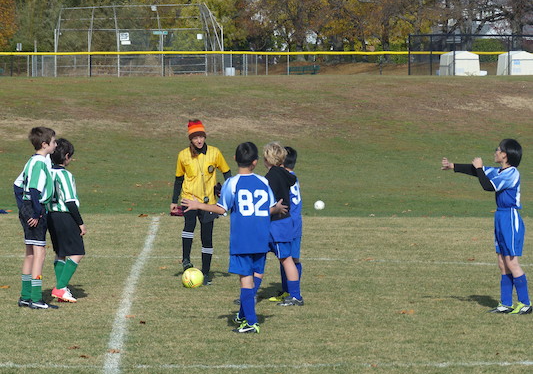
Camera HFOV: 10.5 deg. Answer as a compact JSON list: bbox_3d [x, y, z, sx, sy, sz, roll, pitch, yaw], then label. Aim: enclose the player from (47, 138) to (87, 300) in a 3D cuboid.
[{"bbox_3d":[-1.764,0.295,25.800,0.380,1.449,0.420,0,1,-40],"label":"player"}]

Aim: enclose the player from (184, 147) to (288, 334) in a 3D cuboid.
[{"bbox_3d":[-0.241,0.375,21.900,0.760,1.423,0.500,0,1,-12],"label":"player"}]

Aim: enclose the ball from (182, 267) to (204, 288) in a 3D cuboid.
[{"bbox_3d":[-0.709,0.882,28.200,0.210,0.210,0.210,0,1,0],"label":"ball"}]

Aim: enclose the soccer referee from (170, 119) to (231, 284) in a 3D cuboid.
[{"bbox_3d":[-0.658,0.151,29.000,0.580,1.641,0.420,0,1,-12],"label":"soccer referee"}]

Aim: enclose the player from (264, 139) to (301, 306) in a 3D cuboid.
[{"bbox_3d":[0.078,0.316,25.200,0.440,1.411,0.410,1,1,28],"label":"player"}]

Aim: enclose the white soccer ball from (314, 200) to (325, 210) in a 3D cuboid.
[{"bbox_3d":[1.092,0.371,60.000,0.217,0.217,0.217,0,1,0],"label":"white soccer ball"}]

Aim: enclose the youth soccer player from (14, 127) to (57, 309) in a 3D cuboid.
[{"bbox_3d":[-1.984,0.261,25.000,0.350,1.549,0.420,0,1,-30],"label":"youth soccer player"}]

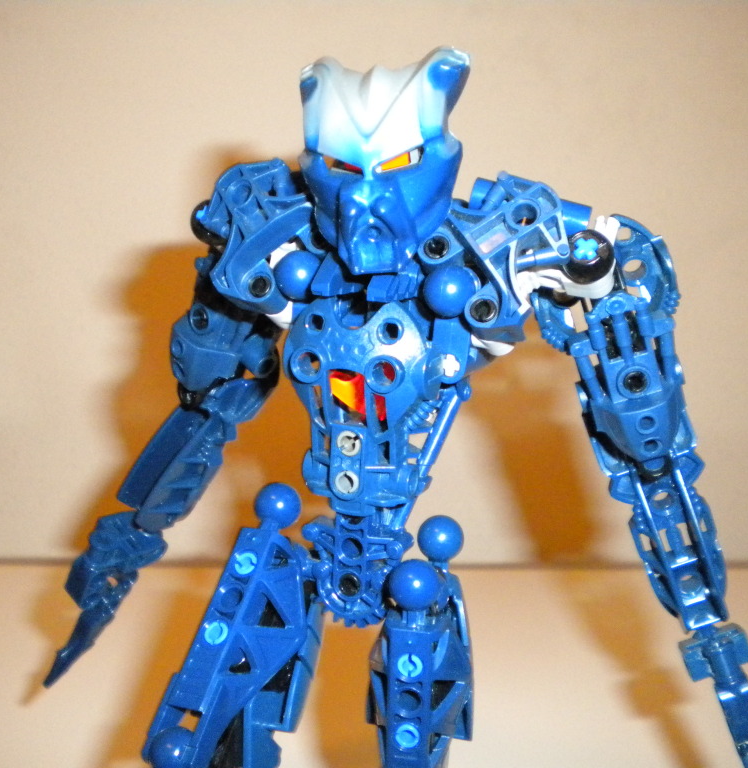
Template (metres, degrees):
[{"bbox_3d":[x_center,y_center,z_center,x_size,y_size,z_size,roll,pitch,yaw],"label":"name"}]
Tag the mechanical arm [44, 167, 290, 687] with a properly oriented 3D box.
[{"bbox_3d":[-0.047,0.015,0.241,0.028,0.135,0.028,31,16,30],"label":"mechanical arm"}]

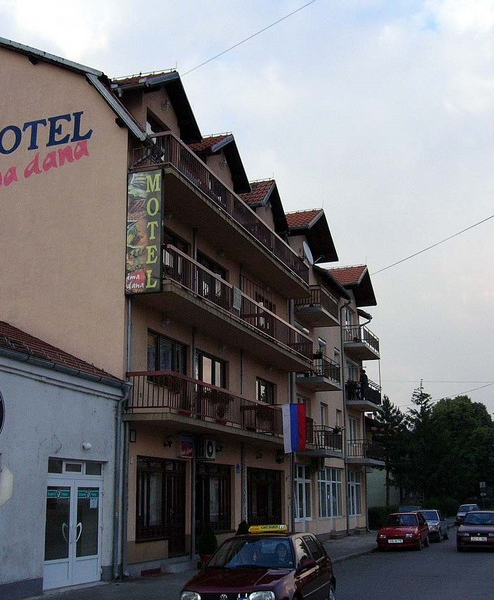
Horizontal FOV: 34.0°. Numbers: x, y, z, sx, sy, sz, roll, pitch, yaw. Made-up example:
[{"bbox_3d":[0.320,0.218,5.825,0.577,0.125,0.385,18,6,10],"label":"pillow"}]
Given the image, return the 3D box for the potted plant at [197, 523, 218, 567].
[{"bbox_3d":[-1.081,6.707,22.134,0.560,1.195,0.560,-1,-14,0],"label":"potted plant"}]

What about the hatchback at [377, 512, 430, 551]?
[{"bbox_3d":[6.201,9.063,31.880,1.650,1.390,4.050,-6,-15,19],"label":"hatchback"}]

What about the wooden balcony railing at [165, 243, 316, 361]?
[{"bbox_3d":[-0.219,0.746,28.187,1.320,1.030,14.150,-6,-15,19],"label":"wooden balcony railing"}]

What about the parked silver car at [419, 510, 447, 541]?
[{"bbox_3d":[8.301,10.473,37.651,1.650,1.400,4.000,-6,-15,19],"label":"parked silver car"}]

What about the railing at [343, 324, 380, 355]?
[{"bbox_3d":[6.937,2.510,48.643,1.170,1.070,4.550,-6,-15,19],"label":"railing"}]

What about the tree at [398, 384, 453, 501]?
[{"bbox_3d":[15.217,12.710,68.960,4.600,11.200,4.600,-4,-15,12],"label":"tree"}]

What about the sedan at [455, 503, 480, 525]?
[{"bbox_3d":[14.953,14.400,54.364,1.670,1.410,4.250,-5,-15,19],"label":"sedan"}]

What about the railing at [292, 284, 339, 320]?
[{"bbox_3d":[3.082,0.259,35.512,1.238,0.888,3.213,-5,-15,19],"label":"railing"}]

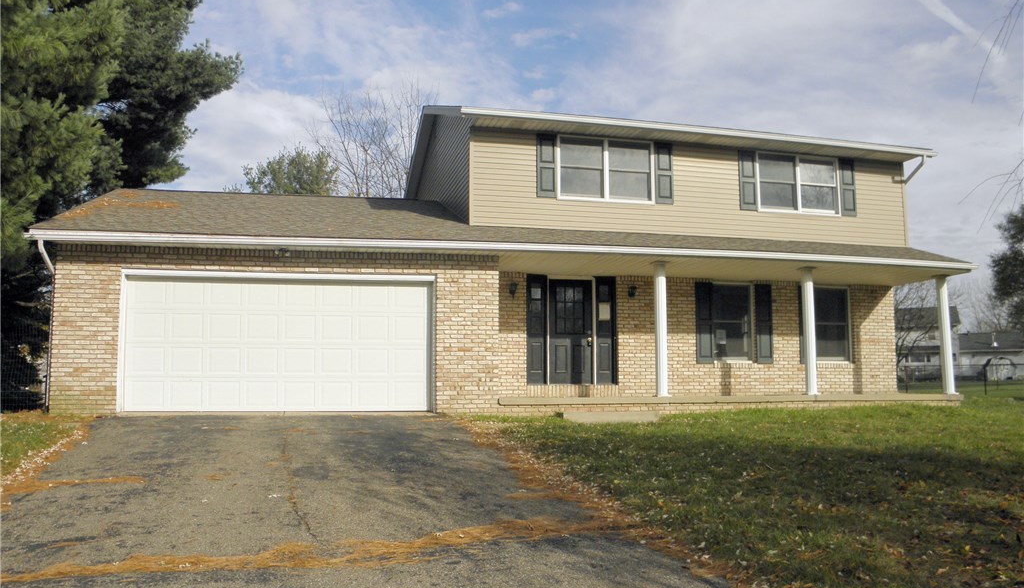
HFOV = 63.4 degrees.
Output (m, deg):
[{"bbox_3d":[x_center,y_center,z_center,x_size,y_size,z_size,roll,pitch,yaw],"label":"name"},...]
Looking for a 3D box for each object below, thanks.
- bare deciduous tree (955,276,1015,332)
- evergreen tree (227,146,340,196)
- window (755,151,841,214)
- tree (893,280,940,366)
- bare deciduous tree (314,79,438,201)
[{"bbox_3d":[51.192,3.863,90.122,8.200,11.860,8.200,-4,-8,29],"label":"bare deciduous tree"},{"bbox_3d":[-9.050,-1.002,33.841,6.200,10.410,6.200,1,-7,-15],"label":"evergreen tree"},{"bbox_3d":[6.382,-2.410,18.437,2.060,1.350,0.120,1,-7,-14],"label":"window"},{"bbox_3d":[14.236,0.917,30.588,4.600,5.640,4.600,-3,-7,25],"label":"tree"},{"bbox_3d":[-5.604,-2.467,34.008,6.200,13.330,6.200,1,-7,-9],"label":"bare deciduous tree"}]

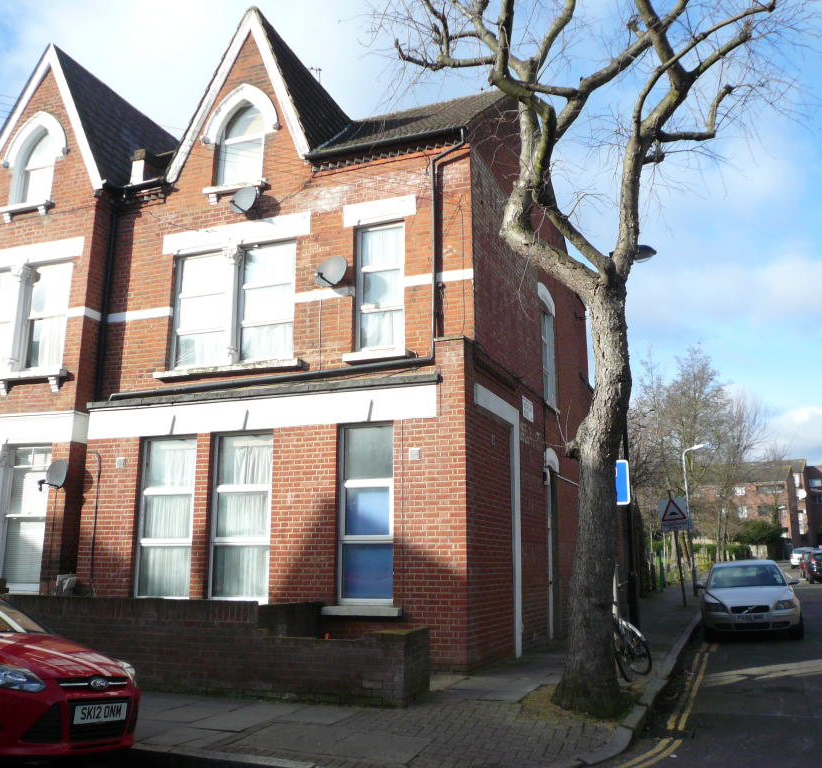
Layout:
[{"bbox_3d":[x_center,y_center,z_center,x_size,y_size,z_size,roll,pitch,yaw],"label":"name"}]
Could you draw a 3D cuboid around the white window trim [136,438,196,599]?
[{"bbox_3d":[-3.399,1.873,11.595,0.976,2.215,0.140,-4,-12,21],"label":"white window trim"}]

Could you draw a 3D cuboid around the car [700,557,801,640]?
[{"bbox_3d":[6.921,4.334,16.992,1.790,1.455,4.470,-4,-12,21],"label":"car"}]

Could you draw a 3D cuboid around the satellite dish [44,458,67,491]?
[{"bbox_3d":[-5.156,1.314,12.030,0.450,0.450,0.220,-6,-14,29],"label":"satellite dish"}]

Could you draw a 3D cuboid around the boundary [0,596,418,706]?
[{"bbox_3d":[-2.420,2.868,9.179,5.300,0.950,0.750,-5,-13,21],"label":"boundary"}]

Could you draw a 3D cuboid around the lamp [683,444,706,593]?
[{"bbox_3d":[9.561,4.491,27.375,0.797,4.923,0.220,-4,-12,21],"label":"lamp"}]

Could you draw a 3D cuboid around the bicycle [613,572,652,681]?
[{"bbox_3d":[2.581,2.981,10.071,0.600,1.080,1.750,-4,-12,21],"label":"bicycle"}]

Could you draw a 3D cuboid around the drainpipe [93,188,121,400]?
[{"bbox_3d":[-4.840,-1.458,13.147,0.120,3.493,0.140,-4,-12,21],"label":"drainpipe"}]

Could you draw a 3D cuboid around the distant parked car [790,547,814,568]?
[{"bbox_3d":[29.671,13.337,63.108,1.770,1.490,4.300,-5,-13,21],"label":"distant parked car"}]

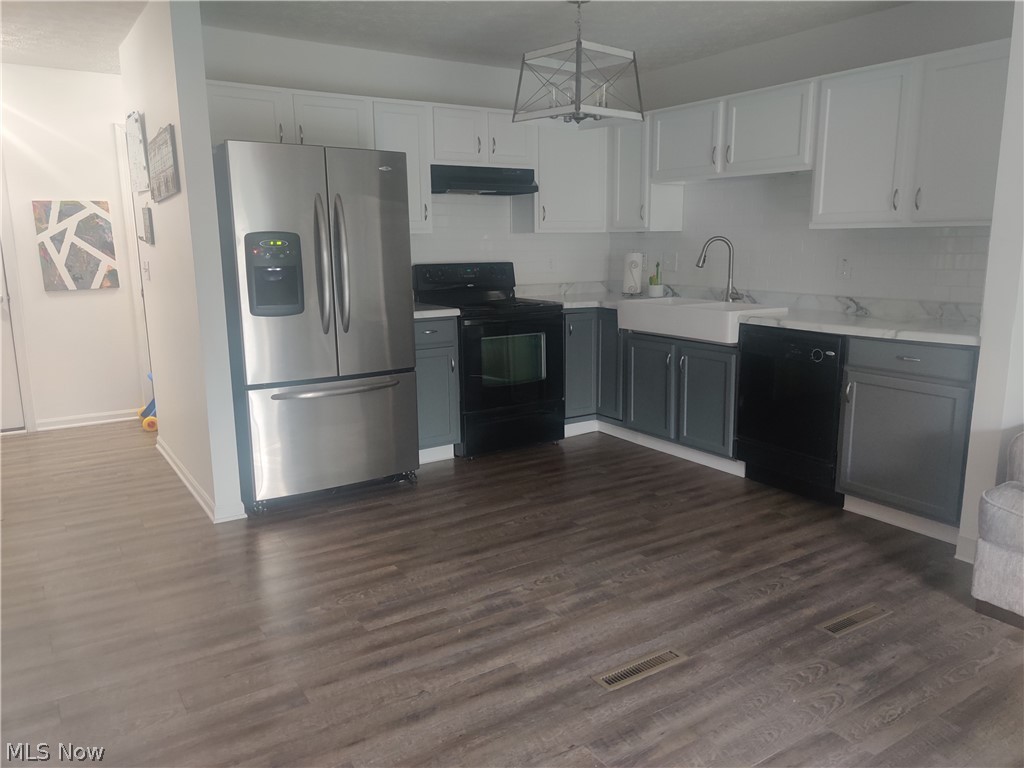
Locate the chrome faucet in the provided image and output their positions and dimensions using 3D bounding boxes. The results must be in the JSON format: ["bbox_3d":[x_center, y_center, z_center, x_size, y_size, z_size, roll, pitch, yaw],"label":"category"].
[{"bbox_3d":[1.274,-0.691,4.883,0.280,0.415,0.120,-5,11,-24],"label":"chrome faucet"}]

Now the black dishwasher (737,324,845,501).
[{"bbox_3d":[1.649,0.115,4.240,0.610,0.875,0.625,-7,12,-32],"label":"black dishwasher"}]

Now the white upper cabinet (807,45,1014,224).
[{"bbox_3d":[1.970,-1.128,3.766,0.315,0.762,1.070,-7,12,-32],"label":"white upper cabinet"}]

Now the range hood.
[{"bbox_3d":[-0.235,-1.300,5.126,0.762,0.154,0.360,-7,12,-32],"label":"range hood"}]

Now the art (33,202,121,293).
[{"bbox_3d":[-3.104,-0.988,5.703,0.485,0.612,0.030,-7,12,-32],"label":"art"}]

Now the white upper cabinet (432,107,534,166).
[{"bbox_3d":[-0.249,-1.556,5.098,0.762,0.359,0.315,-7,12,-32],"label":"white upper cabinet"}]

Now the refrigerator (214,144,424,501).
[{"bbox_3d":[-1.114,-0.349,4.380,0.910,1.775,0.860,-7,12,-32],"label":"refrigerator"}]

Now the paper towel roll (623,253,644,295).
[{"bbox_3d":[0.855,-0.781,5.708,0.150,0.295,0.150,0,10,0],"label":"paper towel roll"}]

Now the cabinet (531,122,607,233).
[{"bbox_3d":[0.329,-1.431,5.507,0.615,0.762,0.325,-7,12,-32],"label":"cabinet"}]

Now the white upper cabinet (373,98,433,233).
[{"bbox_3d":[-0.721,-1.299,4.835,0.363,0.762,0.315,-7,12,-32],"label":"white upper cabinet"}]

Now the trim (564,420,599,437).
[{"bbox_3d":[0.457,0.308,5.405,0.314,0.088,0.016,-7,12,-32],"label":"trim"}]

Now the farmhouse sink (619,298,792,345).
[{"bbox_3d":[1.106,-0.387,4.723,0.475,0.175,0.945,-7,12,-32],"label":"farmhouse sink"}]

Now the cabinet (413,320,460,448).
[{"bbox_3d":[-0.649,-0.038,4.917,0.378,0.782,0.625,-7,12,-32],"label":"cabinet"}]

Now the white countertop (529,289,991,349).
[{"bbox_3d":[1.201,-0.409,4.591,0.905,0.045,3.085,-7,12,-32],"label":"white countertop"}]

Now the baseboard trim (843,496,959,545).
[{"bbox_3d":[1.785,0.615,3.673,0.016,0.082,0.568,-7,12,-32],"label":"baseboard trim"}]

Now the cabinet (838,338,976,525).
[{"bbox_3d":[1.989,0.165,3.722,0.607,0.797,0.605,-7,12,-32],"label":"cabinet"}]

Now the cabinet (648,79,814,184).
[{"bbox_3d":[1.361,-1.442,4.703,0.305,0.467,1.253,-7,12,-32],"label":"cabinet"}]

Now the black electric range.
[{"bbox_3d":[-0.152,-0.182,5.154,0.755,1.153,0.690,-7,12,-32],"label":"black electric range"}]

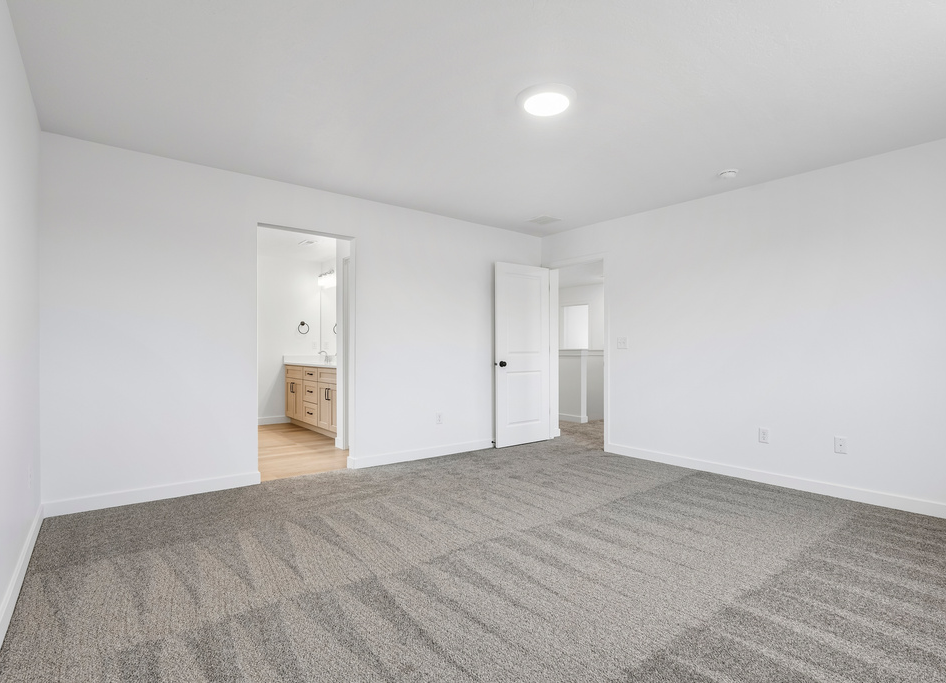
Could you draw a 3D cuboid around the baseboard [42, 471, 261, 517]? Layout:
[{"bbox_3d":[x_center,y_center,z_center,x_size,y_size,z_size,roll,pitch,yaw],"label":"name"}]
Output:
[{"bbox_3d":[-2.192,1.073,3.236,1.266,0.090,0.016,1,-1,-39],"label":"baseboard"}]

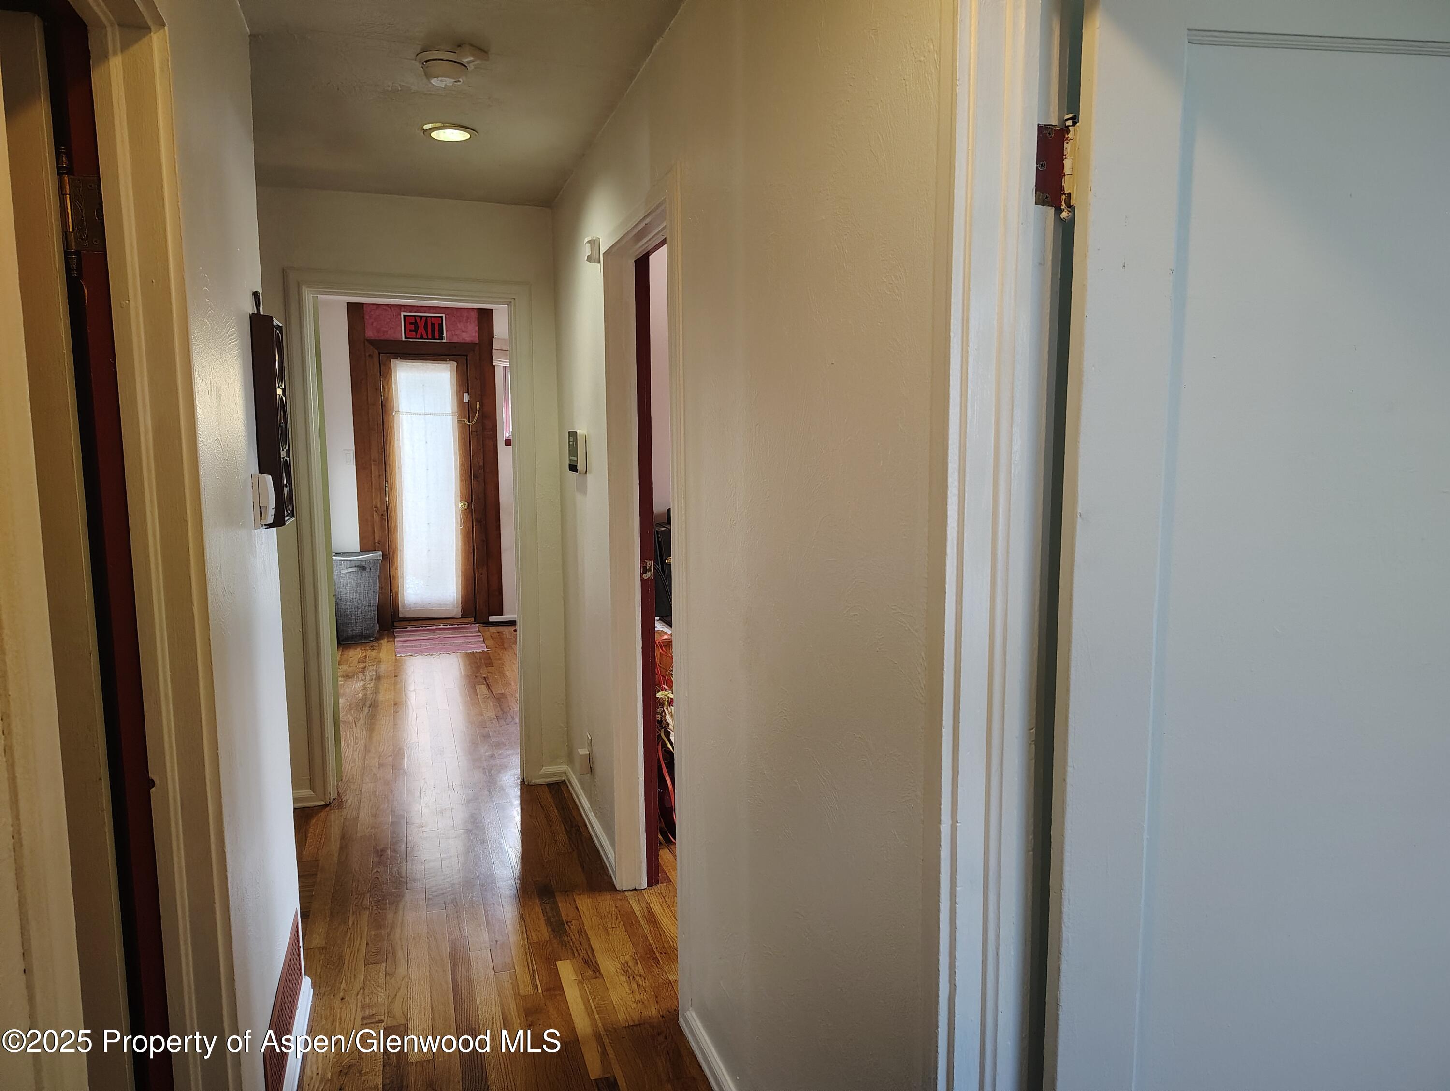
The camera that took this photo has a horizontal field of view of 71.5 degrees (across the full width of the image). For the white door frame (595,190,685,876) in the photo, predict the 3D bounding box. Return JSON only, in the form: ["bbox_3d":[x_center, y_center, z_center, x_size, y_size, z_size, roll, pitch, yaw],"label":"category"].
[{"bbox_3d":[-0.165,0.161,2.832,0.140,2.050,0.830,-3,7,-17],"label":"white door frame"}]

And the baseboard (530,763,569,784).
[{"bbox_3d":[-0.771,0.987,4.357,0.165,0.070,0.022,-3,7,-17],"label":"baseboard"}]

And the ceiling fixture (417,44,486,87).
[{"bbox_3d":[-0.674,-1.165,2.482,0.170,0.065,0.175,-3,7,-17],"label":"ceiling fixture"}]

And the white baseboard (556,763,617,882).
[{"bbox_3d":[-0.514,1.042,3.851,0.022,0.070,1.100,-3,7,-17],"label":"white baseboard"}]

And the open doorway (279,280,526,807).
[{"bbox_3d":[-1.263,0.011,4.149,0.850,2.060,0.150,-3,7,-17],"label":"open doorway"}]

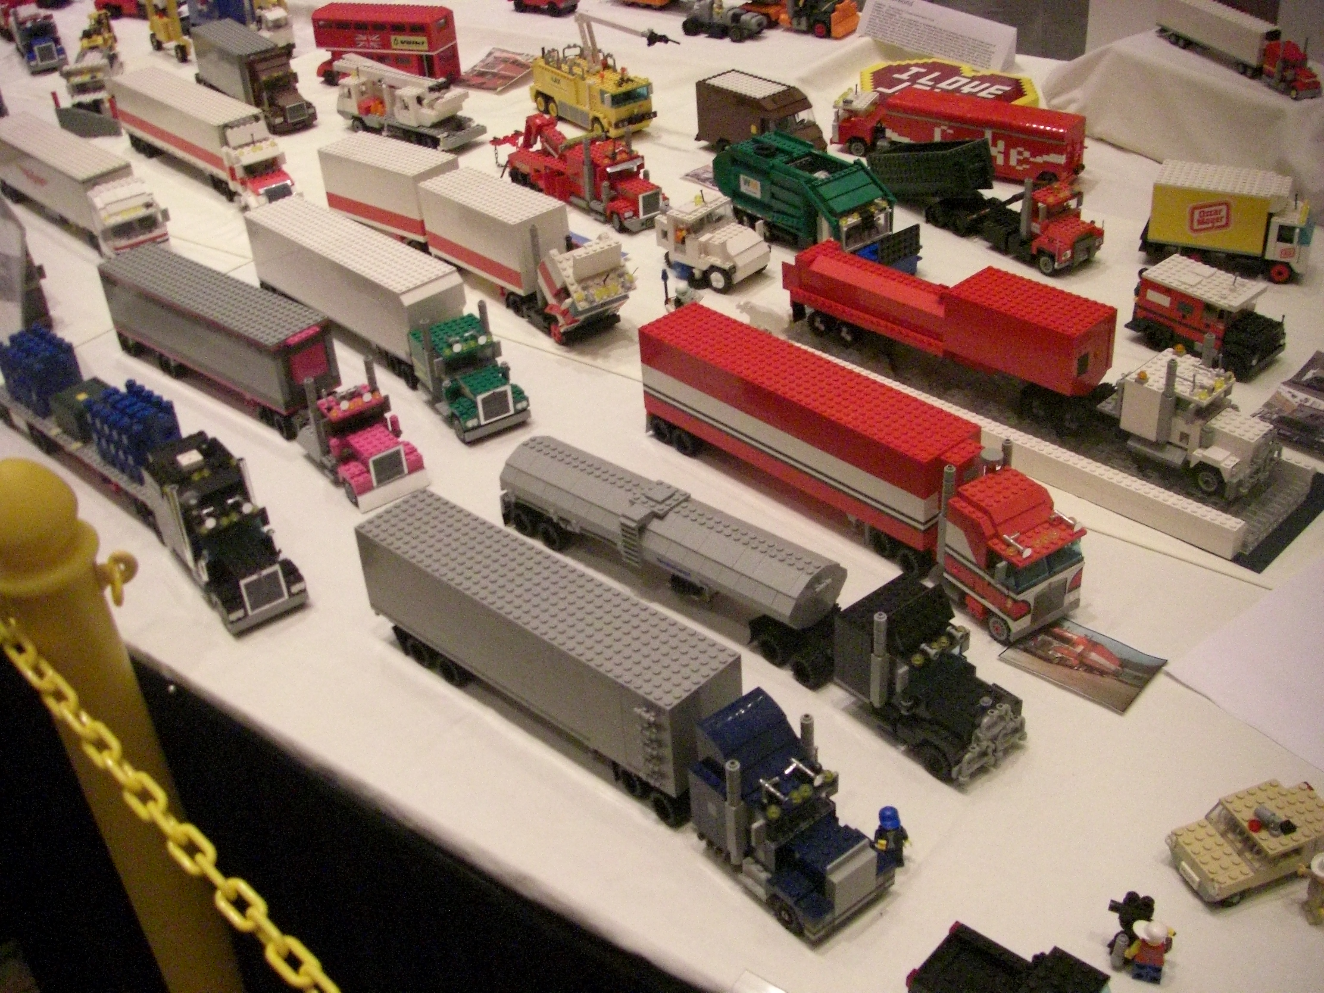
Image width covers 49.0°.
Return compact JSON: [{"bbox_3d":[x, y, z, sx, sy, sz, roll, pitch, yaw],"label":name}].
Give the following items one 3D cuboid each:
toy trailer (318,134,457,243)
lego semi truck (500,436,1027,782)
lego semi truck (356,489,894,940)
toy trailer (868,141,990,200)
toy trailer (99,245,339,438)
[{"bbox_3d":[-0.306,-0.344,1.667,0.174,0.112,0.065,24,43,36],"label":"toy trailer"},{"bbox_3d":[0.057,0.051,1.018,0.452,0.086,0.076,27,45,38],"label":"lego semi truck"},{"bbox_3d":[-0.034,0.118,0.919,0.080,0.099,0.429,-31,42,-34],"label":"lego semi truck"},{"bbox_3d":[0.299,-0.363,1.624,0.064,0.056,0.123,-24,23,-27],"label":"toy trailer"},{"bbox_3d":[-0.425,-0.154,1.392,0.305,0.096,0.065,24,43,36],"label":"toy trailer"}]

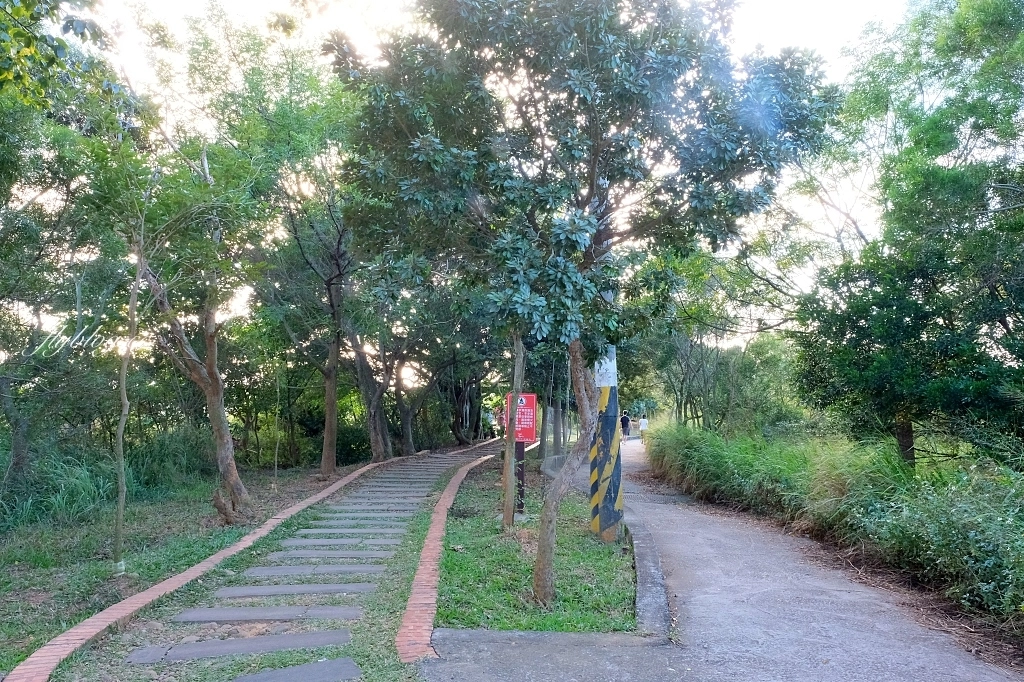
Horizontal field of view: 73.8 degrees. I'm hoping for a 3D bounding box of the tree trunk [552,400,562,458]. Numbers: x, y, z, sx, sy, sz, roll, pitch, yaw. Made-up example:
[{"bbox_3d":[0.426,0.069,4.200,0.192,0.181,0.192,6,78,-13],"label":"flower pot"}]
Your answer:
[{"bbox_3d":[1.422,2.762,21.330,0.313,1.799,0.260,0,-6,0],"label":"tree trunk"}]

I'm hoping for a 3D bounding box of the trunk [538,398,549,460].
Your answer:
[{"bbox_3d":[0.907,2.543,19.643,0.288,1.771,0.250,0,-6,0],"label":"trunk"}]

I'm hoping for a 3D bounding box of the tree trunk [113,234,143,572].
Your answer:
[{"bbox_3d":[-3.537,0.546,6.277,0.276,3.077,0.200,0,-6,0],"label":"tree trunk"}]

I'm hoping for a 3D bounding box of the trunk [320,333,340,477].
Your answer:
[{"bbox_3d":[-3.841,1.327,14.440,0.423,3.034,0.360,0,-6,0],"label":"trunk"}]

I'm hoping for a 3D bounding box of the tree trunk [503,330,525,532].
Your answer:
[{"bbox_3d":[0.020,1.153,8.929,0.273,2.544,0.220,0,-6,0],"label":"tree trunk"}]

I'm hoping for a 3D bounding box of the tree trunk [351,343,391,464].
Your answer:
[{"bbox_3d":[-3.589,1.557,17.432,0.971,3.053,0.700,0,-6,0],"label":"tree trunk"}]

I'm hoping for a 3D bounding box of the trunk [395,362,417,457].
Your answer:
[{"bbox_3d":[-3.044,1.948,19.503,0.629,2.673,0.500,0,-6,0],"label":"trunk"}]

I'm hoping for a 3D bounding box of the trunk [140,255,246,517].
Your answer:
[{"bbox_3d":[-4.414,0.610,9.487,1.501,3.692,0.800,0,-6,0],"label":"trunk"}]

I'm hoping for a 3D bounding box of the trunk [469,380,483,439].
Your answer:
[{"bbox_3d":[-1.437,2.731,26.862,0.551,2.350,0.500,0,-6,0],"label":"trunk"}]

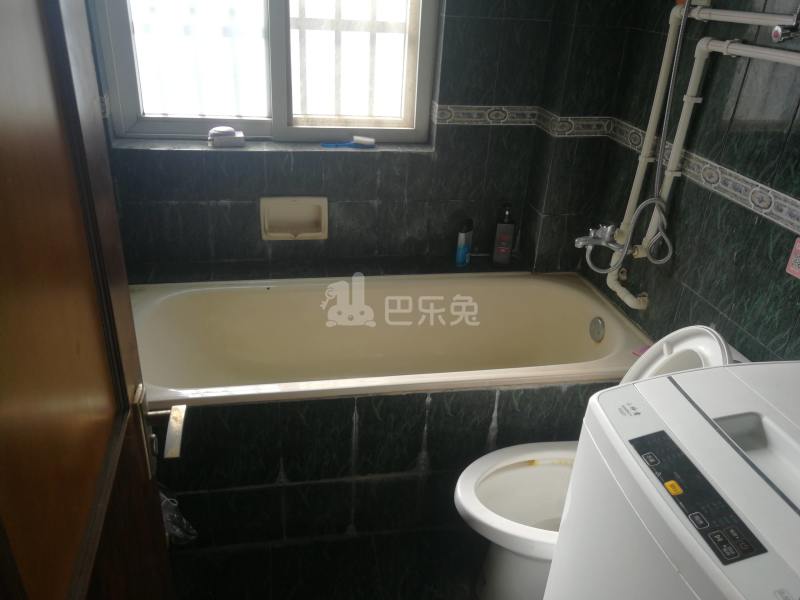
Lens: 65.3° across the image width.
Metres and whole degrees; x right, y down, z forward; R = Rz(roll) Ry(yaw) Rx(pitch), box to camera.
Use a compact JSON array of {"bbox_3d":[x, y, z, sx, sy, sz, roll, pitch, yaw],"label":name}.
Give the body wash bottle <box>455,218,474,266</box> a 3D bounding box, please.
[{"bbox_3d":[0.247,-0.216,2.353,0.054,0.184,0.037,4,28,1],"label":"body wash bottle"}]

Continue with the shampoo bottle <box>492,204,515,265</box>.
[{"bbox_3d":[0.401,-0.253,2.387,0.072,0.234,0.050,2,28,-3],"label":"shampoo bottle"}]

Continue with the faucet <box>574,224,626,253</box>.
[{"bbox_3d":[0.632,-0.195,1.947,0.165,0.082,0.150,-2,28,-10],"label":"faucet"}]

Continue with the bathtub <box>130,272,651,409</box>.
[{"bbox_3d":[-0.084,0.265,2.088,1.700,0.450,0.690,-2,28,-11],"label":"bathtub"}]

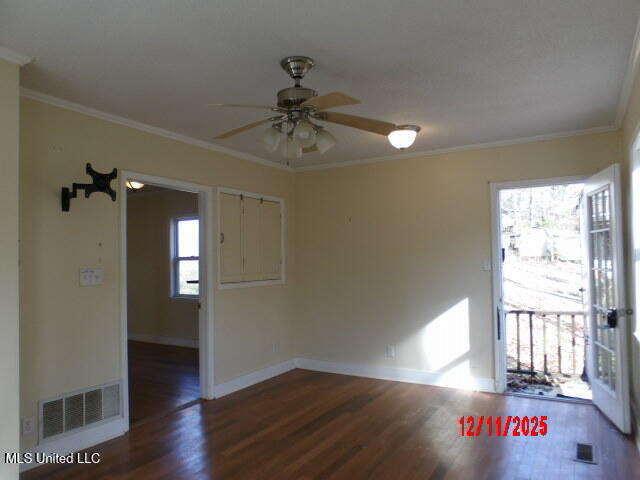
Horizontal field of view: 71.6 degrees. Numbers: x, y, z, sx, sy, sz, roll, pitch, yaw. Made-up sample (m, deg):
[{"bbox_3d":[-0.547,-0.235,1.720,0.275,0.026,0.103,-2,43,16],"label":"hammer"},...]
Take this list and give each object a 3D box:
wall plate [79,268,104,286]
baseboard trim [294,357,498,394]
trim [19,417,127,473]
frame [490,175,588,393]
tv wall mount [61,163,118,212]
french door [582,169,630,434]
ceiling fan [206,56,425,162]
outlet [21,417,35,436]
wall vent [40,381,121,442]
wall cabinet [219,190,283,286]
[{"bbox_3d":[-1.722,0.284,3.360,0.015,0.122,0.178,-2,-2,31],"label":"wall plate"},{"bbox_3d":[0.729,1.501,5.037,2.390,0.130,0.020,-2,-2,31],"label":"baseboard trim"},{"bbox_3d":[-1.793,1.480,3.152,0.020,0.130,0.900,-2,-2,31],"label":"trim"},{"bbox_3d":[2.146,0.462,4.269,0.890,2.100,0.130,-2,-2,31],"label":"frame"},{"bbox_3d":[-1.656,-0.366,3.180,0.350,0.300,0.230,-2,-2,31],"label":"tv wall mount"},{"bbox_3d":[2.384,0.458,3.709,0.045,2.030,0.710,-2,-2,15],"label":"french door"},{"bbox_3d":[-0.142,-0.766,2.602,1.190,0.610,1.190,-2,-2,31],"label":"ceiling fan"},{"bbox_3d":[-1.932,1.233,2.943,0.015,0.117,0.073,-2,-2,31],"label":"outlet"},{"bbox_3d":[-1.732,1.265,3.275,0.025,0.300,0.630,-2,-2,31],"label":"wall vent"},{"bbox_3d":[-0.760,0.000,4.946,0.100,0.980,1.100,-3,-3,32],"label":"wall cabinet"}]

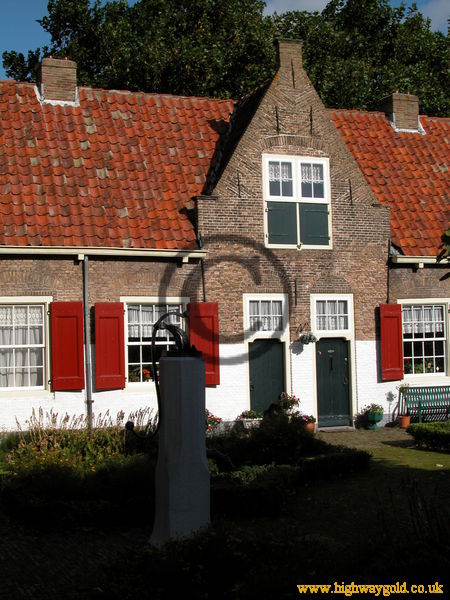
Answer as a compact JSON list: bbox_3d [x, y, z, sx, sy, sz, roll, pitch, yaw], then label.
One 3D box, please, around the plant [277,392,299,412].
[{"bbox_3d":[1.256,2.043,18.332,0.331,0.368,0.340,0,-3,-22],"label":"plant"}]

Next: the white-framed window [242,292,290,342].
[{"bbox_3d":[0.828,0.358,18.721,0.946,0.974,0.120,0,-3,-22],"label":"white-framed window"}]

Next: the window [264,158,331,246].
[{"bbox_3d":[1.518,-2.041,19.097,1.615,1.964,0.140,0,-3,-24],"label":"window"}]

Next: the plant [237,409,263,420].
[{"bbox_3d":[0.487,2.261,18.112,0.441,0.207,0.280,0,-3,-22],"label":"plant"}]

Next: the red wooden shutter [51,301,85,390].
[{"bbox_3d":[-2.893,0.853,16.898,0.593,1.602,0.050,-1,-3,-19],"label":"red wooden shutter"}]

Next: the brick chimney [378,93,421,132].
[{"bbox_3d":[4.515,-4.840,23.792,0.799,0.806,0.680,0,-3,-22],"label":"brick chimney"}]

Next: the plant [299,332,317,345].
[{"bbox_3d":[1.689,0.788,18.689,0.350,0.250,0.290,0,-3,-24],"label":"plant"}]

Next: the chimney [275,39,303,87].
[{"bbox_3d":[1.342,-5.012,19.431,0.472,0.878,0.320,0,-3,-22],"label":"chimney"}]

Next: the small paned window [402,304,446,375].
[{"bbox_3d":[4.392,0.866,20.211,1.017,1.549,0.090,0,-3,-22],"label":"small paned window"}]

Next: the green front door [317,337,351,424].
[{"bbox_3d":[2.299,1.725,19.321,0.743,1.814,0.070,0,-3,-22],"label":"green front door"}]

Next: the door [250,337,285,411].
[{"bbox_3d":[0.863,1.683,18.736,0.754,1.778,0.070,0,-3,-22],"label":"door"}]

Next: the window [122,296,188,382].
[{"bbox_3d":[-1.333,0.805,17.686,1.384,1.734,0.140,0,-3,-24],"label":"window"}]

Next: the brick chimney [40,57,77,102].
[{"bbox_3d":[-3.769,-4.814,20.532,0.760,0.983,0.600,0,-3,-24],"label":"brick chimney"}]

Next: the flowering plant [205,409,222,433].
[{"bbox_3d":[-0.234,2.308,17.595,0.380,0.460,0.360,0,-3,-24],"label":"flowering plant"}]

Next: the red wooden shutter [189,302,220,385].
[{"bbox_3d":[-0.407,0.861,17.992,0.611,1.611,0.050,-1,-3,-19],"label":"red wooden shutter"}]

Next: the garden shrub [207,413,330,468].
[{"bbox_3d":[0.616,1.988,13.000,1.550,0.760,1.150,0,-3,-24],"label":"garden shrub"}]

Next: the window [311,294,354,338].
[{"bbox_3d":[2.262,0.338,19.309,0.950,0.921,0.120,0,-3,-22],"label":"window"}]

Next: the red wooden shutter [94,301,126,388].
[{"bbox_3d":[-2.168,0.870,17.332,0.566,1.642,0.050,1,-4,-33],"label":"red wooden shutter"}]

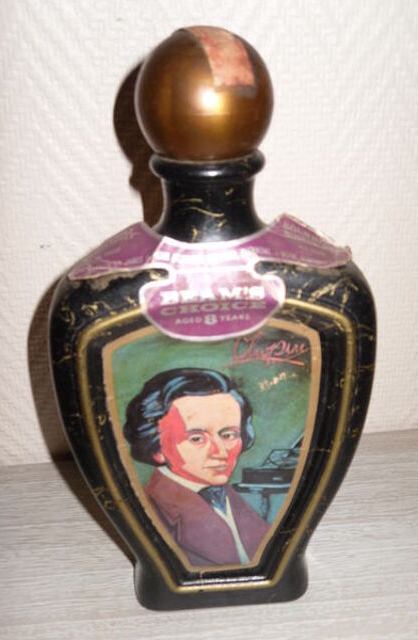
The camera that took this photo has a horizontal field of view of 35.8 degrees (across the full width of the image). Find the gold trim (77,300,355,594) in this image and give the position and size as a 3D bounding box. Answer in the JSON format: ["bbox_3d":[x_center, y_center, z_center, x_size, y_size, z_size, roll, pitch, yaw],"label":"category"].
[{"bbox_3d":[0.005,0.062,0.290,0.112,0.161,0.015,-3,28,-2],"label":"gold trim"}]

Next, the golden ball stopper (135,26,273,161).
[{"bbox_3d":[-0.002,-0.085,0.246,0.053,0.048,0.053,-3,28,-2],"label":"golden ball stopper"}]

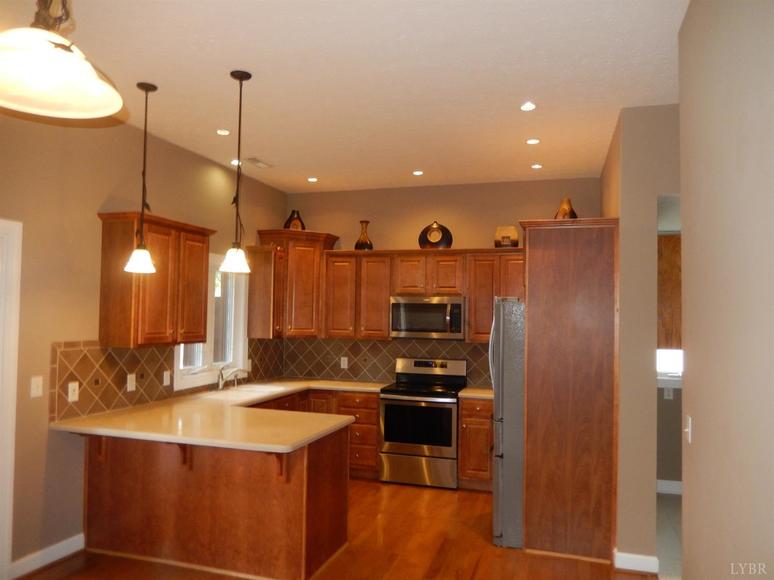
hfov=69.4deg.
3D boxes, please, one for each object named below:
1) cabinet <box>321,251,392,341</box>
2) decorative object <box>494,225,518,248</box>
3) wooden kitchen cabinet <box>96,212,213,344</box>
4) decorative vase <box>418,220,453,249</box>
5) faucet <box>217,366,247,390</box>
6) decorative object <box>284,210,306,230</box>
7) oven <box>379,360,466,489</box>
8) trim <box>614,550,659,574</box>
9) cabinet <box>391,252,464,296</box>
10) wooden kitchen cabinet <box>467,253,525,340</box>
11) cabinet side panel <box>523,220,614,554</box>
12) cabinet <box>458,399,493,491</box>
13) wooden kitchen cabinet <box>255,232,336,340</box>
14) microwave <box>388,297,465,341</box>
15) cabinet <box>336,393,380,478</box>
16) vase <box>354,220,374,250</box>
[{"bbox_3d":[-0.266,0.065,6.022,0.755,0.918,0.345,1,-2,17],"label":"cabinet"},{"bbox_3d":[1.224,-0.540,5.722,0.240,0.240,0.140,0,-3,17],"label":"decorative object"},{"bbox_3d":[-1.704,-0.045,4.239,0.352,0.918,0.880,1,-2,17],"label":"wooden kitchen cabinet"},{"bbox_3d":[0.506,-0.557,5.800,0.363,0.319,0.120,1,-2,17],"label":"decorative vase"},{"bbox_3d":[-1.454,0.840,5.265,0.290,0.220,0.075,0,-3,17],"label":"faucet"},{"bbox_3d":[-1.032,-0.771,6.286,0.260,0.260,0.170,1,-3,0],"label":"decorative object"},{"bbox_3d":[0.391,1.328,5.686,0.760,1.185,0.700,0,-3,17],"label":"oven"},{"bbox_3d":[1.646,1.793,3.682,0.268,0.110,0.018,1,-2,17],"label":"trim"},{"bbox_3d":[0.468,-0.149,5.956,0.765,0.480,0.330,0,-3,17],"label":"cabinet"},{"bbox_3d":[1.147,0.077,5.582,0.654,0.918,0.345,1,-2,17],"label":"wooden kitchen cabinet"},{"bbox_3d":[1.291,0.690,3.967,0.590,2.330,0.050,0,-3,17],"label":"cabinet side panel"},{"bbox_3d":[0.943,1.489,5.561,0.355,0.875,0.630,0,-3,17],"label":"cabinet"},{"bbox_3d":[-1.043,-0.036,6.327,0.890,1.145,0.690,3,-3,-28],"label":"wooden kitchen cabinet"},{"bbox_3d":[0.447,0.289,5.770,0.760,0.415,0.385,1,-2,17],"label":"microwave"},{"bbox_3d":[-0.201,1.447,5.800,0.475,0.876,0.620,1,-2,17],"label":"cabinet"},{"bbox_3d":[-0.247,-0.577,6.040,0.209,0.337,0.210,1,-2,0],"label":"vase"}]

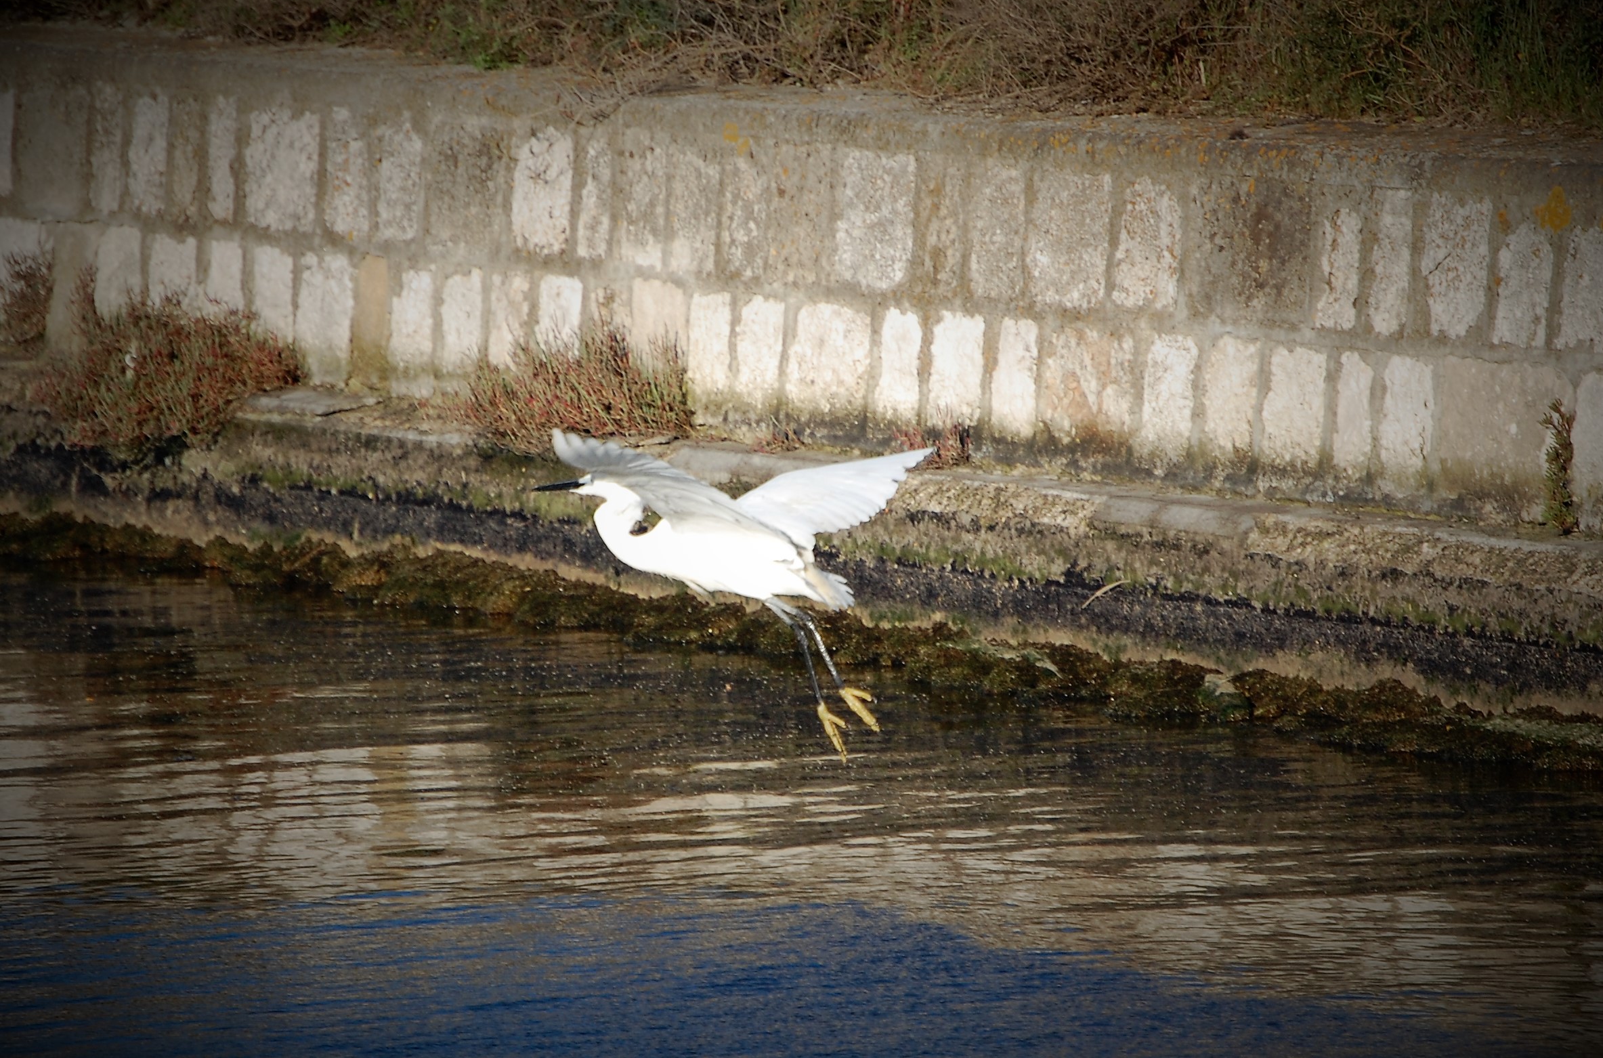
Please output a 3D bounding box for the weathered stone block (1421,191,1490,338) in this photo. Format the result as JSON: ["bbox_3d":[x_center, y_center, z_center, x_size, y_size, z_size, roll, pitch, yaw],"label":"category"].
[{"bbox_3d":[1.026,-0.382,19.619,0.150,0.208,0.159,3,2,-32],"label":"weathered stone block"}]

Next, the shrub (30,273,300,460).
[{"bbox_3d":[-1.073,-0.274,22.490,0.360,0.308,0.568,-6,7,-31],"label":"shrub"}]

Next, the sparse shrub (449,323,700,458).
[{"bbox_3d":[-0.364,-0.222,21.415,0.280,0.199,0.503,-6,7,-31],"label":"sparse shrub"}]

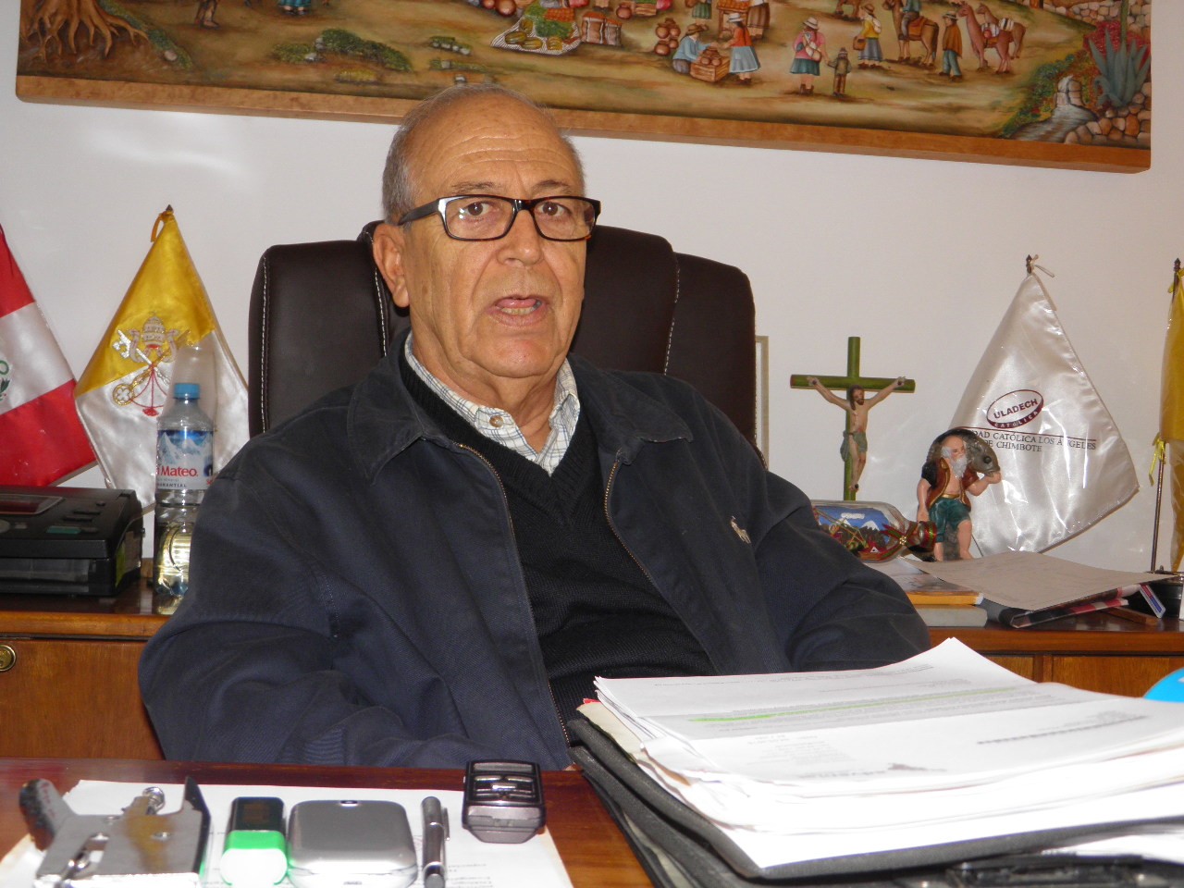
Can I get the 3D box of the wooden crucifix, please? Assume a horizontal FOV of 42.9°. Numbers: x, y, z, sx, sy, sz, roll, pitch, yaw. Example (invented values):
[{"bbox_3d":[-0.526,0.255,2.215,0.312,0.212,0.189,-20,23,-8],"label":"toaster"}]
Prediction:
[{"bbox_3d":[0.335,0.013,1.940,0.162,0.295,0.045,2,-2,-8],"label":"wooden crucifix"}]

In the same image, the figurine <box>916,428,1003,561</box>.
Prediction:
[{"bbox_3d":[0.464,0.066,1.900,0.108,0.172,0.085,2,-2,-14],"label":"figurine"}]

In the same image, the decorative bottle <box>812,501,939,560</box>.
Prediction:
[{"bbox_3d":[0.316,0.110,1.870,0.225,0.078,0.078,2,-2,-8],"label":"decorative bottle"}]

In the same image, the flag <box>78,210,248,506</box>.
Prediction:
[{"bbox_3d":[-0.523,-0.096,1.840,0.220,0.400,0.070,2,-2,-8],"label":"flag"}]

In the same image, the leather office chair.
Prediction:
[{"bbox_3d":[-0.035,0.364,1.271,0.640,1.180,0.700,2,-2,-15],"label":"leather office chair"}]

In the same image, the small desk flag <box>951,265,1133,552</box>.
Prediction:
[{"bbox_3d":[0.584,-0.035,1.950,0.250,0.400,0.070,2,-2,-8],"label":"small desk flag"}]

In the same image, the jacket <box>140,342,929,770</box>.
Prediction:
[{"bbox_3d":[-0.050,0.175,1.255,0.650,0.540,0.400,2,-2,-13],"label":"jacket"}]

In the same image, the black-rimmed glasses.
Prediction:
[{"bbox_3d":[-0.084,-0.177,1.259,0.142,0.043,0.143,-3,1,-23],"label":"black-rimmed glasses"}]

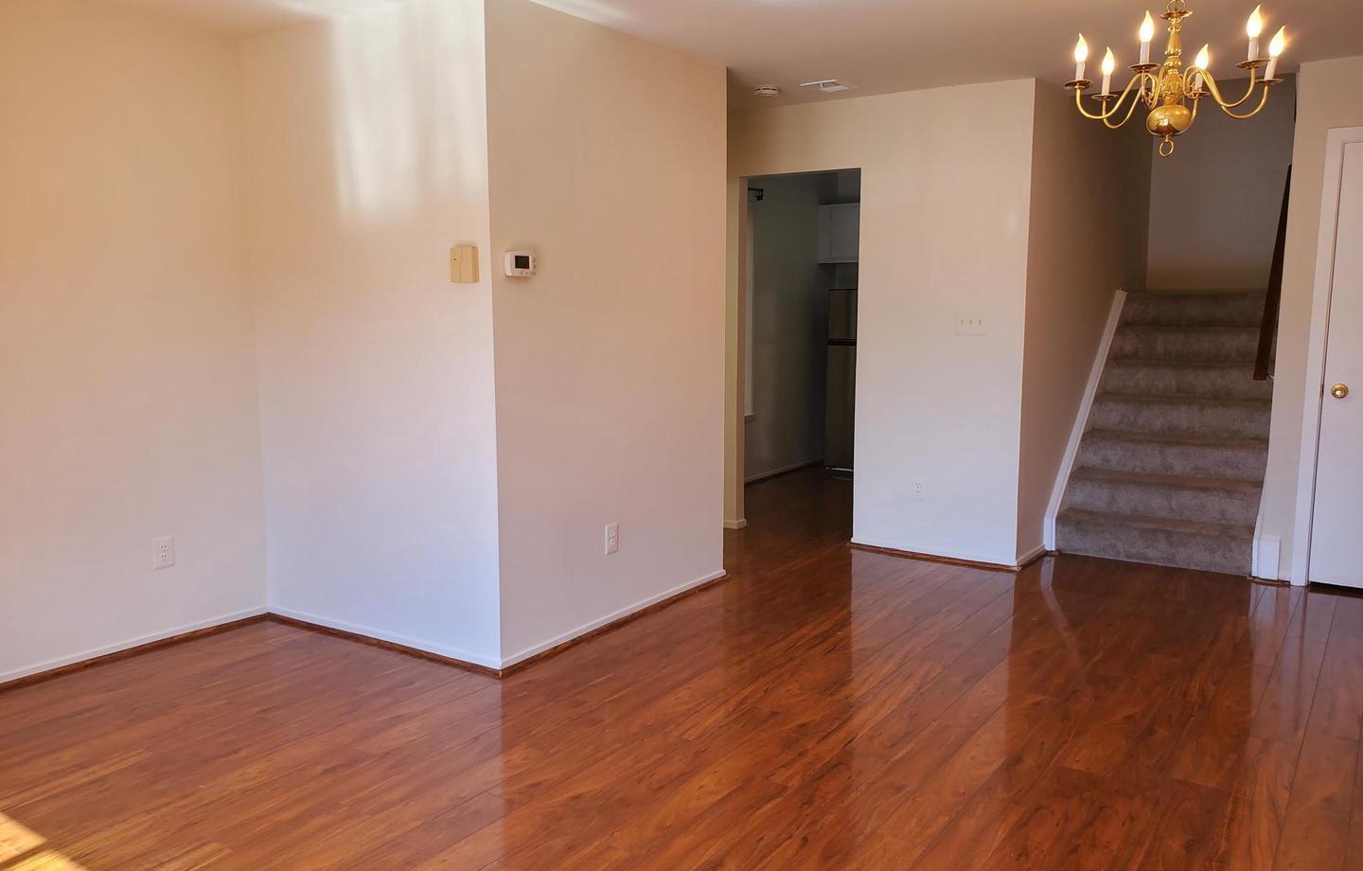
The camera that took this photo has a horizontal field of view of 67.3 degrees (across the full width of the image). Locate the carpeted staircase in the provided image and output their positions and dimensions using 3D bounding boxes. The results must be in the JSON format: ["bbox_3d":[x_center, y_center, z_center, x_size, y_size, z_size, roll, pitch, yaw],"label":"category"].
[{"bbox_3d":[2.833,-0.111,5.810,0.950,1.390,1.620,5,9,33],"label":"carpeted staircase"}]

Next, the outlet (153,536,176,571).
[{"bbox_3d":[-2.001,0.457,3.966,0.010,0.119,0.078,5,9,33],"label":"outlet"}]

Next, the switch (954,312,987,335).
[{"bbox_3d":[1.449,-0.565,5.133,0.163,0.115,0.012,5,9,33],"label":"switch"}]

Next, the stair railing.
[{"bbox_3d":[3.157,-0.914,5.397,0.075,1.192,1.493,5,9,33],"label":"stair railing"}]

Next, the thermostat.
[{"bbox_3d":[-0.565,-0.601,3.595,0.030,0.083,0.134,5,9,33],"label":"thermostat"}]

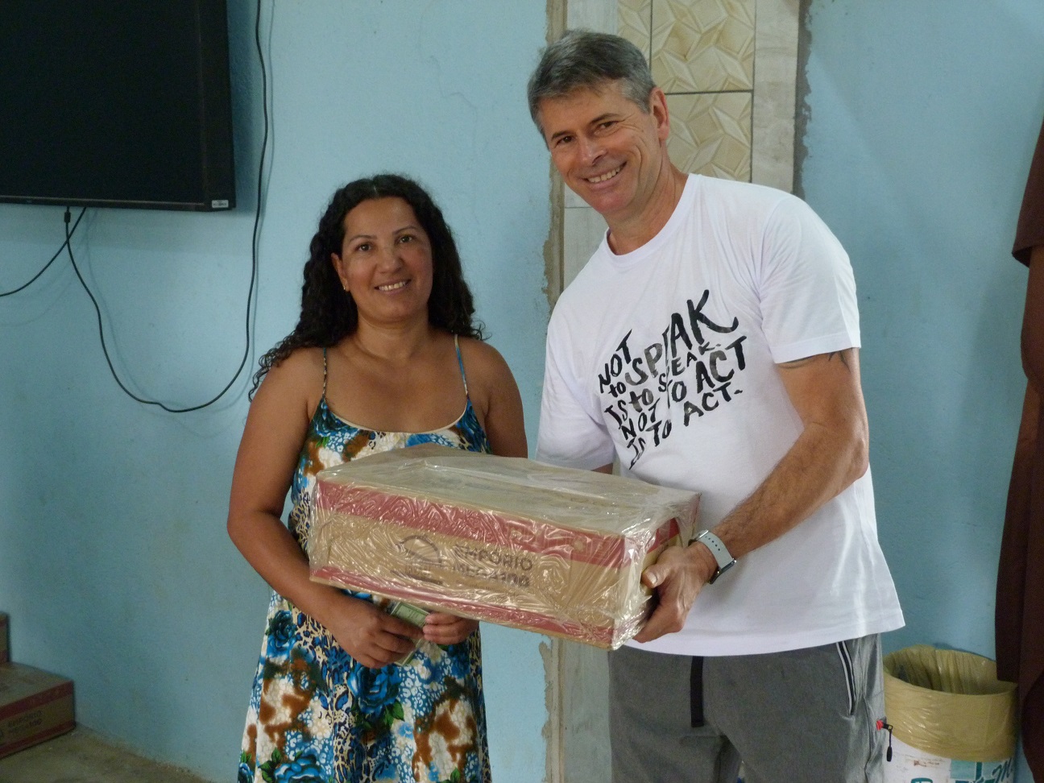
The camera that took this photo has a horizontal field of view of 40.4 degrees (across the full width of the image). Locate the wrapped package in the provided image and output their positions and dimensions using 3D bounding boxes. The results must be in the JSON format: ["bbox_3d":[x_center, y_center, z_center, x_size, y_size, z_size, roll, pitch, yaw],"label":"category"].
[{"bbox_3d":[-0.018,0.197,1.933,0.437,0.142,0.295,9,10,24],"label":"wrapped package"}]

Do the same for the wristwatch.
[{"bbox_3d":[0.255,0.216,1.870,0.037,0.057,0.063,-35,-6,-24],"label":"wristwatch"}]

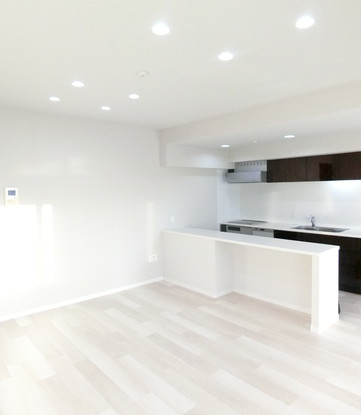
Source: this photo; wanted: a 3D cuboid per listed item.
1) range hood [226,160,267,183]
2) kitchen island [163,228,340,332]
[{"bbox_3d":[1.402,-0.655,5.862,0.580,0.395,0.770,-4,4,-41],"label":"range hood"},{"bbox_3d":[0.749,0.838,4.299,0.491,0.842,2.664,-4,4,-41],"label":"kitchen island"}]

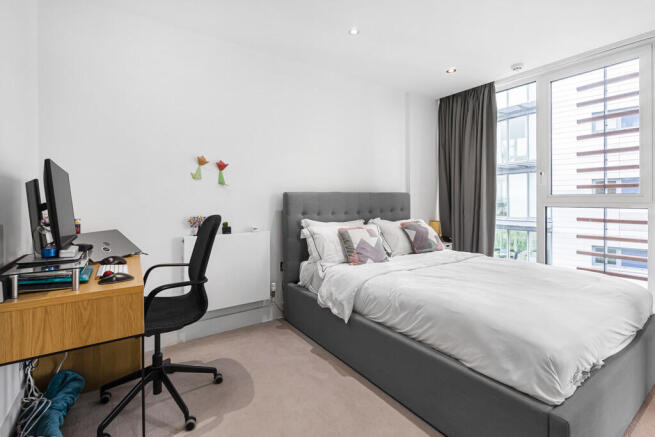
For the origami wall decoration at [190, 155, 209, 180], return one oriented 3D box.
[{"bbox_3d":[-1.013,-0.404,2.306,0.133,0.206,0.035,-1,2,-35],"label":"origami wall decoration"}]

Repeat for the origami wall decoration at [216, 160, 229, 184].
[{"bbox_3d":[-0.868,-0.381,2.408,0.100,0.200,0.035,-1,2,-35],"label":"origami wall decoration"}]

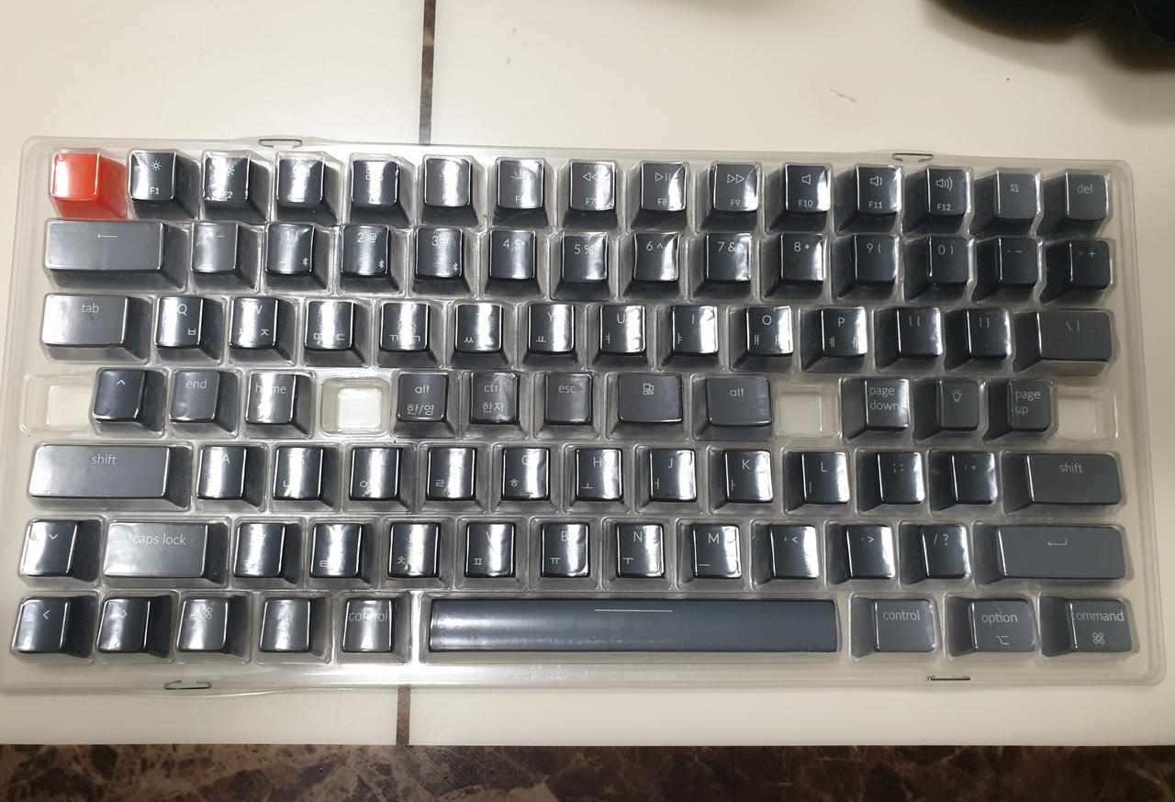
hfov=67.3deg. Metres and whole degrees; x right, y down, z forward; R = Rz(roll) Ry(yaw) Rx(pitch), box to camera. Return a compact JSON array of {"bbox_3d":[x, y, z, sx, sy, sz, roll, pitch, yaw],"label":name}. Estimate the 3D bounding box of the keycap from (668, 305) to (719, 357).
[{"bbox_3d":[0.032,-0.019,0.264,0.018,0.010,0.018,1,82,-3],"label":"keycap"}]

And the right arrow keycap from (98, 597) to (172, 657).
[{"bbox_3d":[-0.126,0.062,0.242,0.018,0.009,0.018,1,82,-3],"label":"right arrow keycap"}]

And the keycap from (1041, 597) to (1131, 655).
[{"bbox_3d":[0.147,0.066,0.257,0.023,0.009,0.018,1,81,-3],"label":"keycap"}]

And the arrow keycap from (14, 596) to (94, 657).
[{"bbox_3d":[-0.148,0.062,0.243,0.018,0.010,0.018,1,82,-3],"label":"arrow keycap"}]

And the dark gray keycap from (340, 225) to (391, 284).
[{"bbox_3d":[-0.064,-0.042,0.260,0.018,0.011,0.018,1,82,-3],"label":"dark gray keycap"}]

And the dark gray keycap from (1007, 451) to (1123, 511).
[{"bbox_3d":[0.143,0.024,0.263,0.033,0.010,0.018,1,82,-3],"label":"dark gray keycap"}]

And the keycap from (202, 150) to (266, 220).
[{"bbox_3d":[-0.105,-0.063,0.261,0.018,0.011,0.018,1,82,-3],"label":"keycap"}]

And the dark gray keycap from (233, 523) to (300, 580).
[{"bbox_3d":[-0.091,0.043,0.249,0.018,0.010,0.018,1,82,-3],"label":"dark gray keycap"}]

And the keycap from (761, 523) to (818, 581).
[{"bbox_3d":[0.059,0.045,0.255,0.018,0.010,0.018,0,81,-3],"label":"keycap"}]

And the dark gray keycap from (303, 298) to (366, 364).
[{"bbox_3d":[-0.074,-0.020,0.259,0.018,0.010,0.018,1,82,-3],"label":"dark gray keycap"}]

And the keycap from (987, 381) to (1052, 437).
[{"bbox_3d":[0.130,0.003,0.264,0.018,0.011,0.018,1,82,-3],"label":"keycap"}]

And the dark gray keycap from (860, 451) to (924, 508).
[{"bbox_3d":[0.091,0.024,0.261,0.018,0.009,0.018,1,82,-3],"label":"dark gray keycap"}]

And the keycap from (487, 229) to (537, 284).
[{"bbox_3d":[-0.022,-0.042,0.260,0.018,0.011,0.018,1,83,-3],"label":"keycap"}]

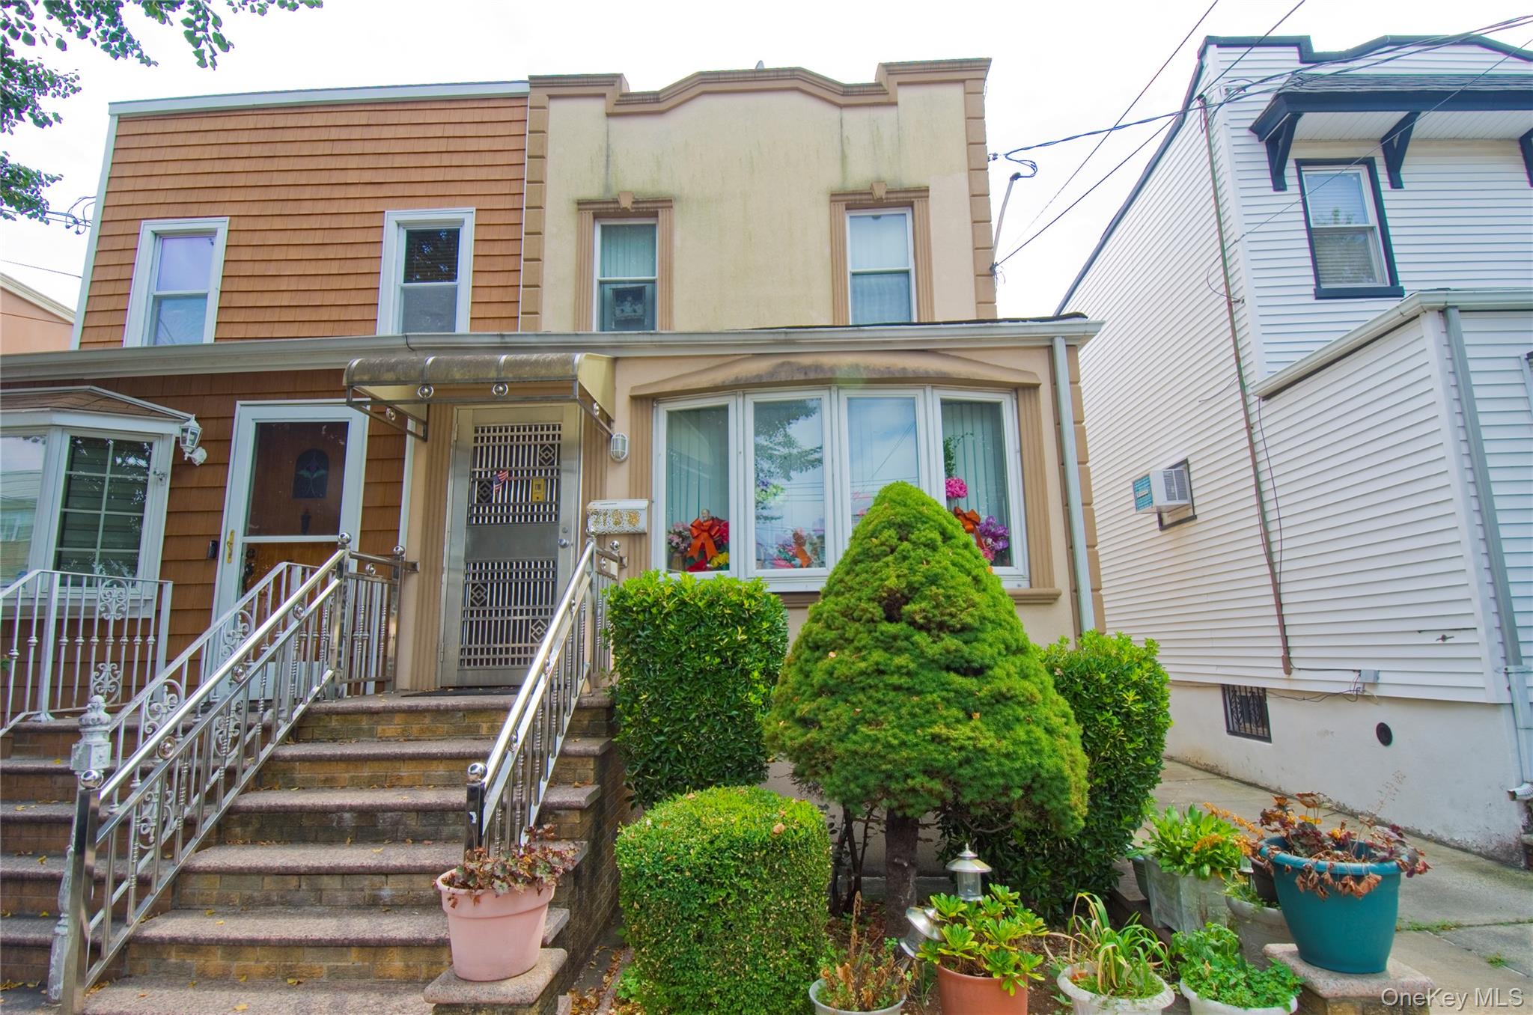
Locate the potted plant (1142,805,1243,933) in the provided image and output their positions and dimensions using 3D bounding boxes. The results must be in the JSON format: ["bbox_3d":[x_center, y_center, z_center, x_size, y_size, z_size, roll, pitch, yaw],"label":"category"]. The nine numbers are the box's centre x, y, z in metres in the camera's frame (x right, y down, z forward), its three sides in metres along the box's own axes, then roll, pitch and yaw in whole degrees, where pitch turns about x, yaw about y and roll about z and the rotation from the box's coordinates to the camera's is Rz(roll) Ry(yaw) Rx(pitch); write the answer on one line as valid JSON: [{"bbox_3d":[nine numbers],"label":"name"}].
[{"bbox_3d":[1.887,1.575,3.362,0.350,0.490,0.380,-1,-10,2],"label":"potted plant"}]

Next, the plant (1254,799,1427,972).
[{"bbox_3d":[2.405,1.558,3.204,0.560,0.625,0.530,-1,-11,2],"label":"plant"}]

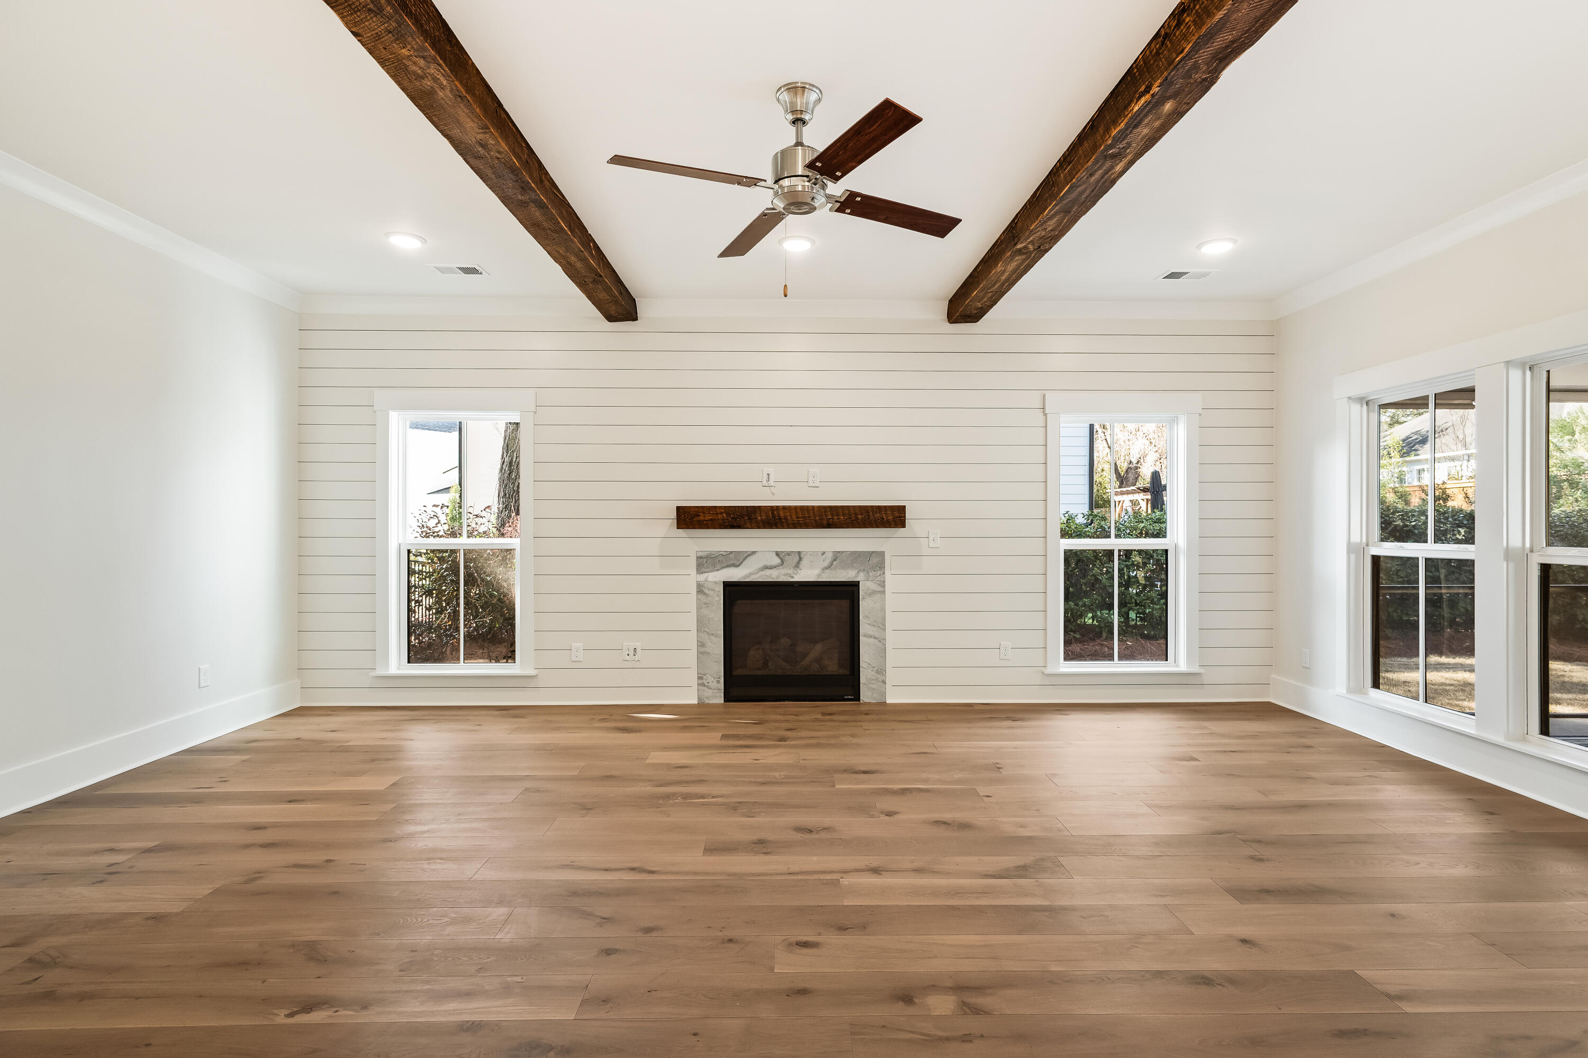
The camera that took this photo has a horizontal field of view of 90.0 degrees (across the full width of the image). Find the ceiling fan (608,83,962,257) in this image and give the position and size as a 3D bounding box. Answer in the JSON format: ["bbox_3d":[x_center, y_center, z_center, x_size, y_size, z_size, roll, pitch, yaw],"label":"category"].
[{"bbox_3d":[0.021,-1.334,2.786,1.320,0.413,1.320,0,0,-26],"label":"ceiling fan"}]

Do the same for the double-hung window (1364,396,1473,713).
[{"bbox_3d":[3.448,0.100,4.300,0.110,1.700,0.845,0,0,-1],"label":"double-hung window"}]

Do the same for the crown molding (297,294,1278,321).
[{"bbox_3d":[0.000,-1.491,5.340,6.622,0.111,0.075,0,0,-1],"label":"crown molding"}]

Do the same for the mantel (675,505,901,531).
[{"bbox_3d":[-0.016,-0.072,5.297,1.507,0.148,0.168,0,0,-1],"label":"mantel"}]

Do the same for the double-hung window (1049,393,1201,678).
[{"bbox_3d":[2.238,0.029,5.462,1.060,1.904,0.150,0,0,-1],"label":"double-hung window"}]

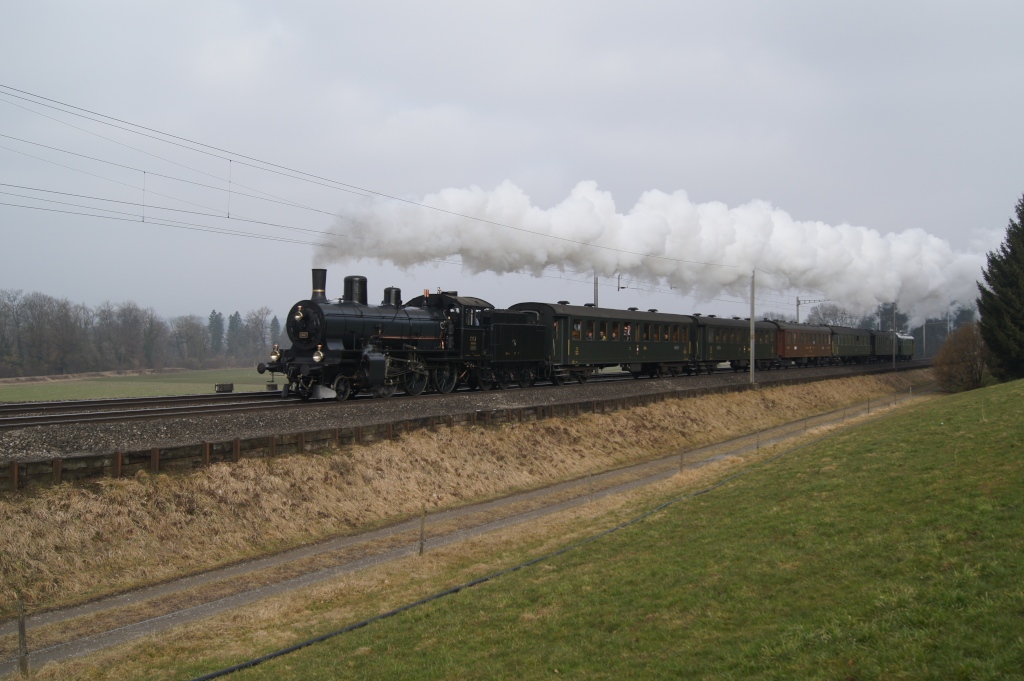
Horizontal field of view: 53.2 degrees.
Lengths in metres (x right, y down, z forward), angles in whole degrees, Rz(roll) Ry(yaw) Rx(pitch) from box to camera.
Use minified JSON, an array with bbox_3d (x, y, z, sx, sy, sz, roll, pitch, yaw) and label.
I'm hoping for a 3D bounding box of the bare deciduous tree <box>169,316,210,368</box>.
[{"bbox_3d":[-91.121,0.071,290.000,11.300,15.163,10.500,0,0,0],"label":"bare deciduous tree"}]

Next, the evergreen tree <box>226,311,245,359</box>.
[{"bbox_3d":[-84.014,-0.682,310.000,5.400,16.512,5.400,0,0,0],"label":"evergreen tree"}]

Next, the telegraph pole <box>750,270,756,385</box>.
[{"bbox_3d":[15.139,-0.817,64.300,0.240,7.164,0.240,0,0,29],"label":"telegraph pole"}]

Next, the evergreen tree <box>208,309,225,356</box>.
[{"bbox_3d":[-89.528,-0.757,310.000,4.800,16.663,4.800,0,0,0],"label":"evergreen tree"}]

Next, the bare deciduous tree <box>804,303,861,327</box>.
[{"bbox_3d":[72.268,-0.843,230.000,12.100,15.173,11.000,0,0,0],"label":"bare deciduous tree"}]

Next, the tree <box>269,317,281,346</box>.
[{"bbox_3d":[-84.615,-0.321,365.000,4.100,16.837,4.100,0,0,0],"label":"tree"}]

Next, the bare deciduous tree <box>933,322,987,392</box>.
[{"bbox_3d":[44.271,1.727,101.000,5.600,6.811,5.600,0,0,0],"label":"bare deciduous tree"}]

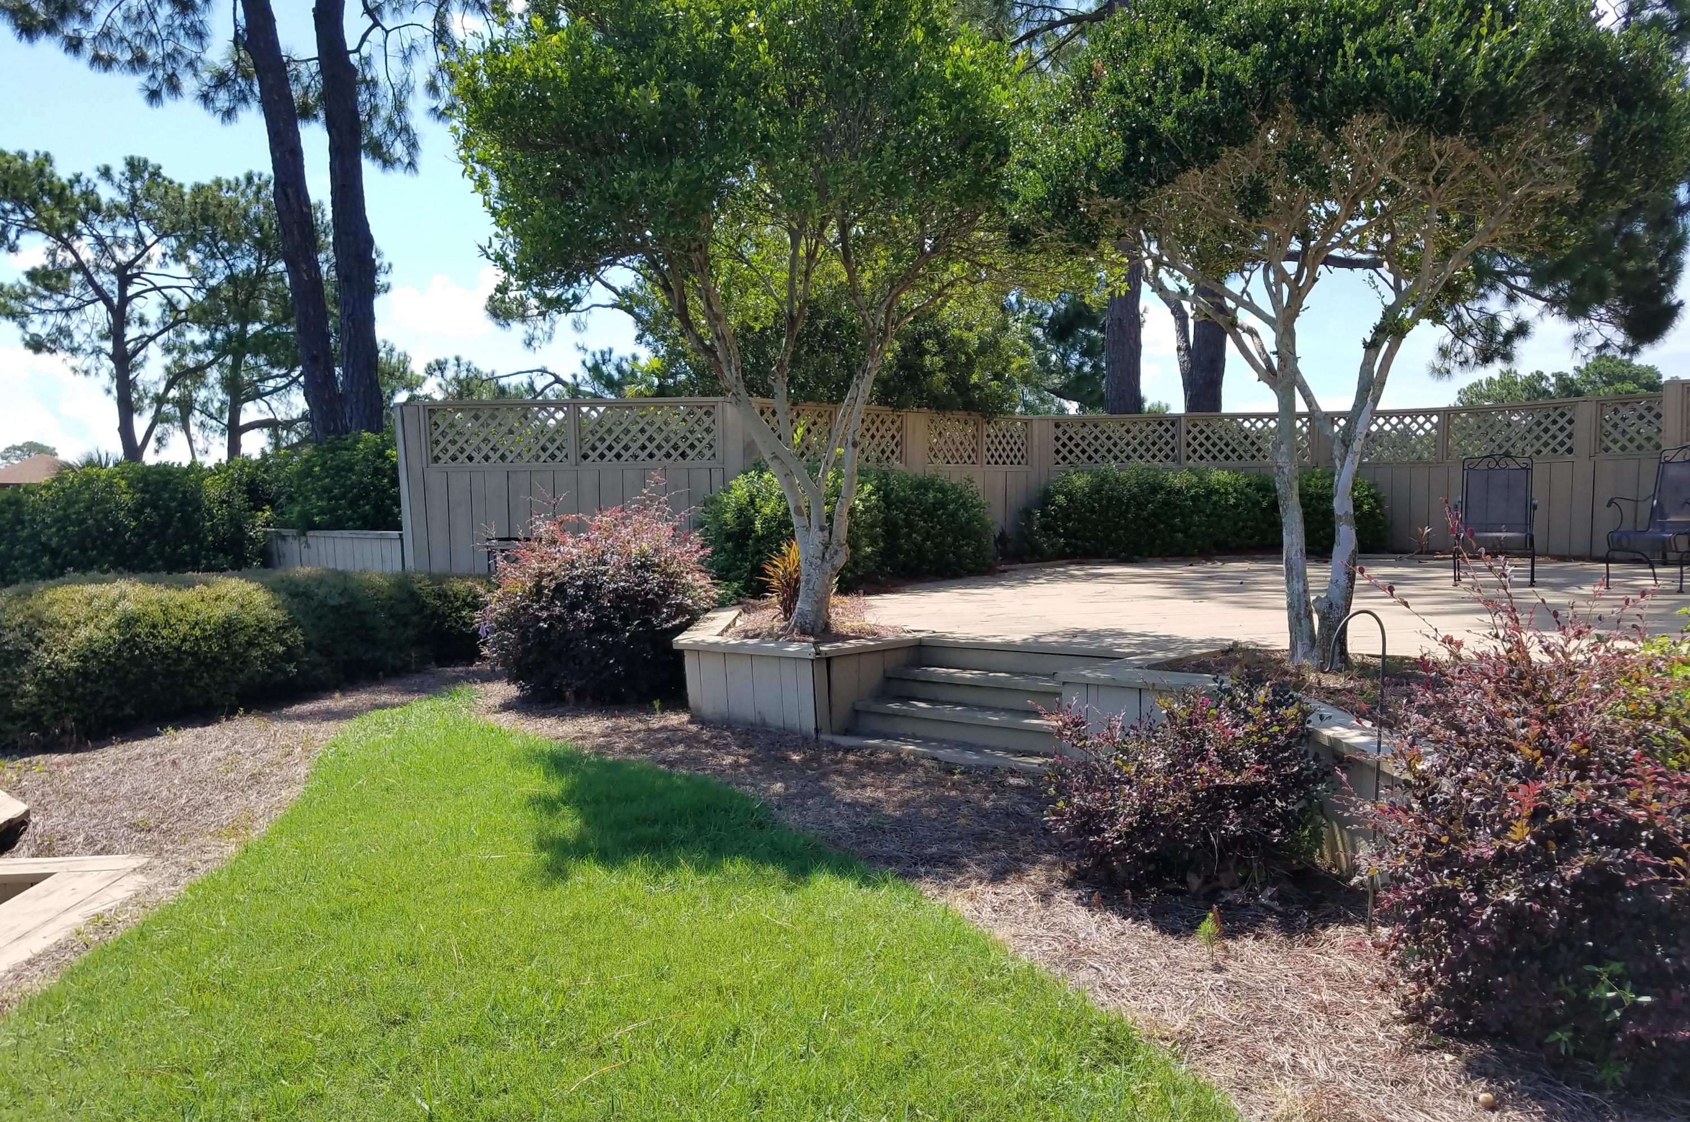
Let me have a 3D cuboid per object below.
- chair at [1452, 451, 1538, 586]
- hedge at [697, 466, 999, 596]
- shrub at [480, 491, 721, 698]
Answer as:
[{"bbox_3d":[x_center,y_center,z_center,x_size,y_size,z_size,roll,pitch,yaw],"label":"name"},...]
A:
[{"bbox_3d":[5.630,-0.351,11.020,0.640,1.080,0.710,1,4,28],"label":"chair"},{"bbox_3d":[0.090,-0.347,11.750,1.100,1.050,3.100,2,4,38],"label":"hedge"},{"bbox_3d":[-1.590,0.193,8.220,1.400,1.220,1.350,-1,4,-11],"label":"shrub"}]

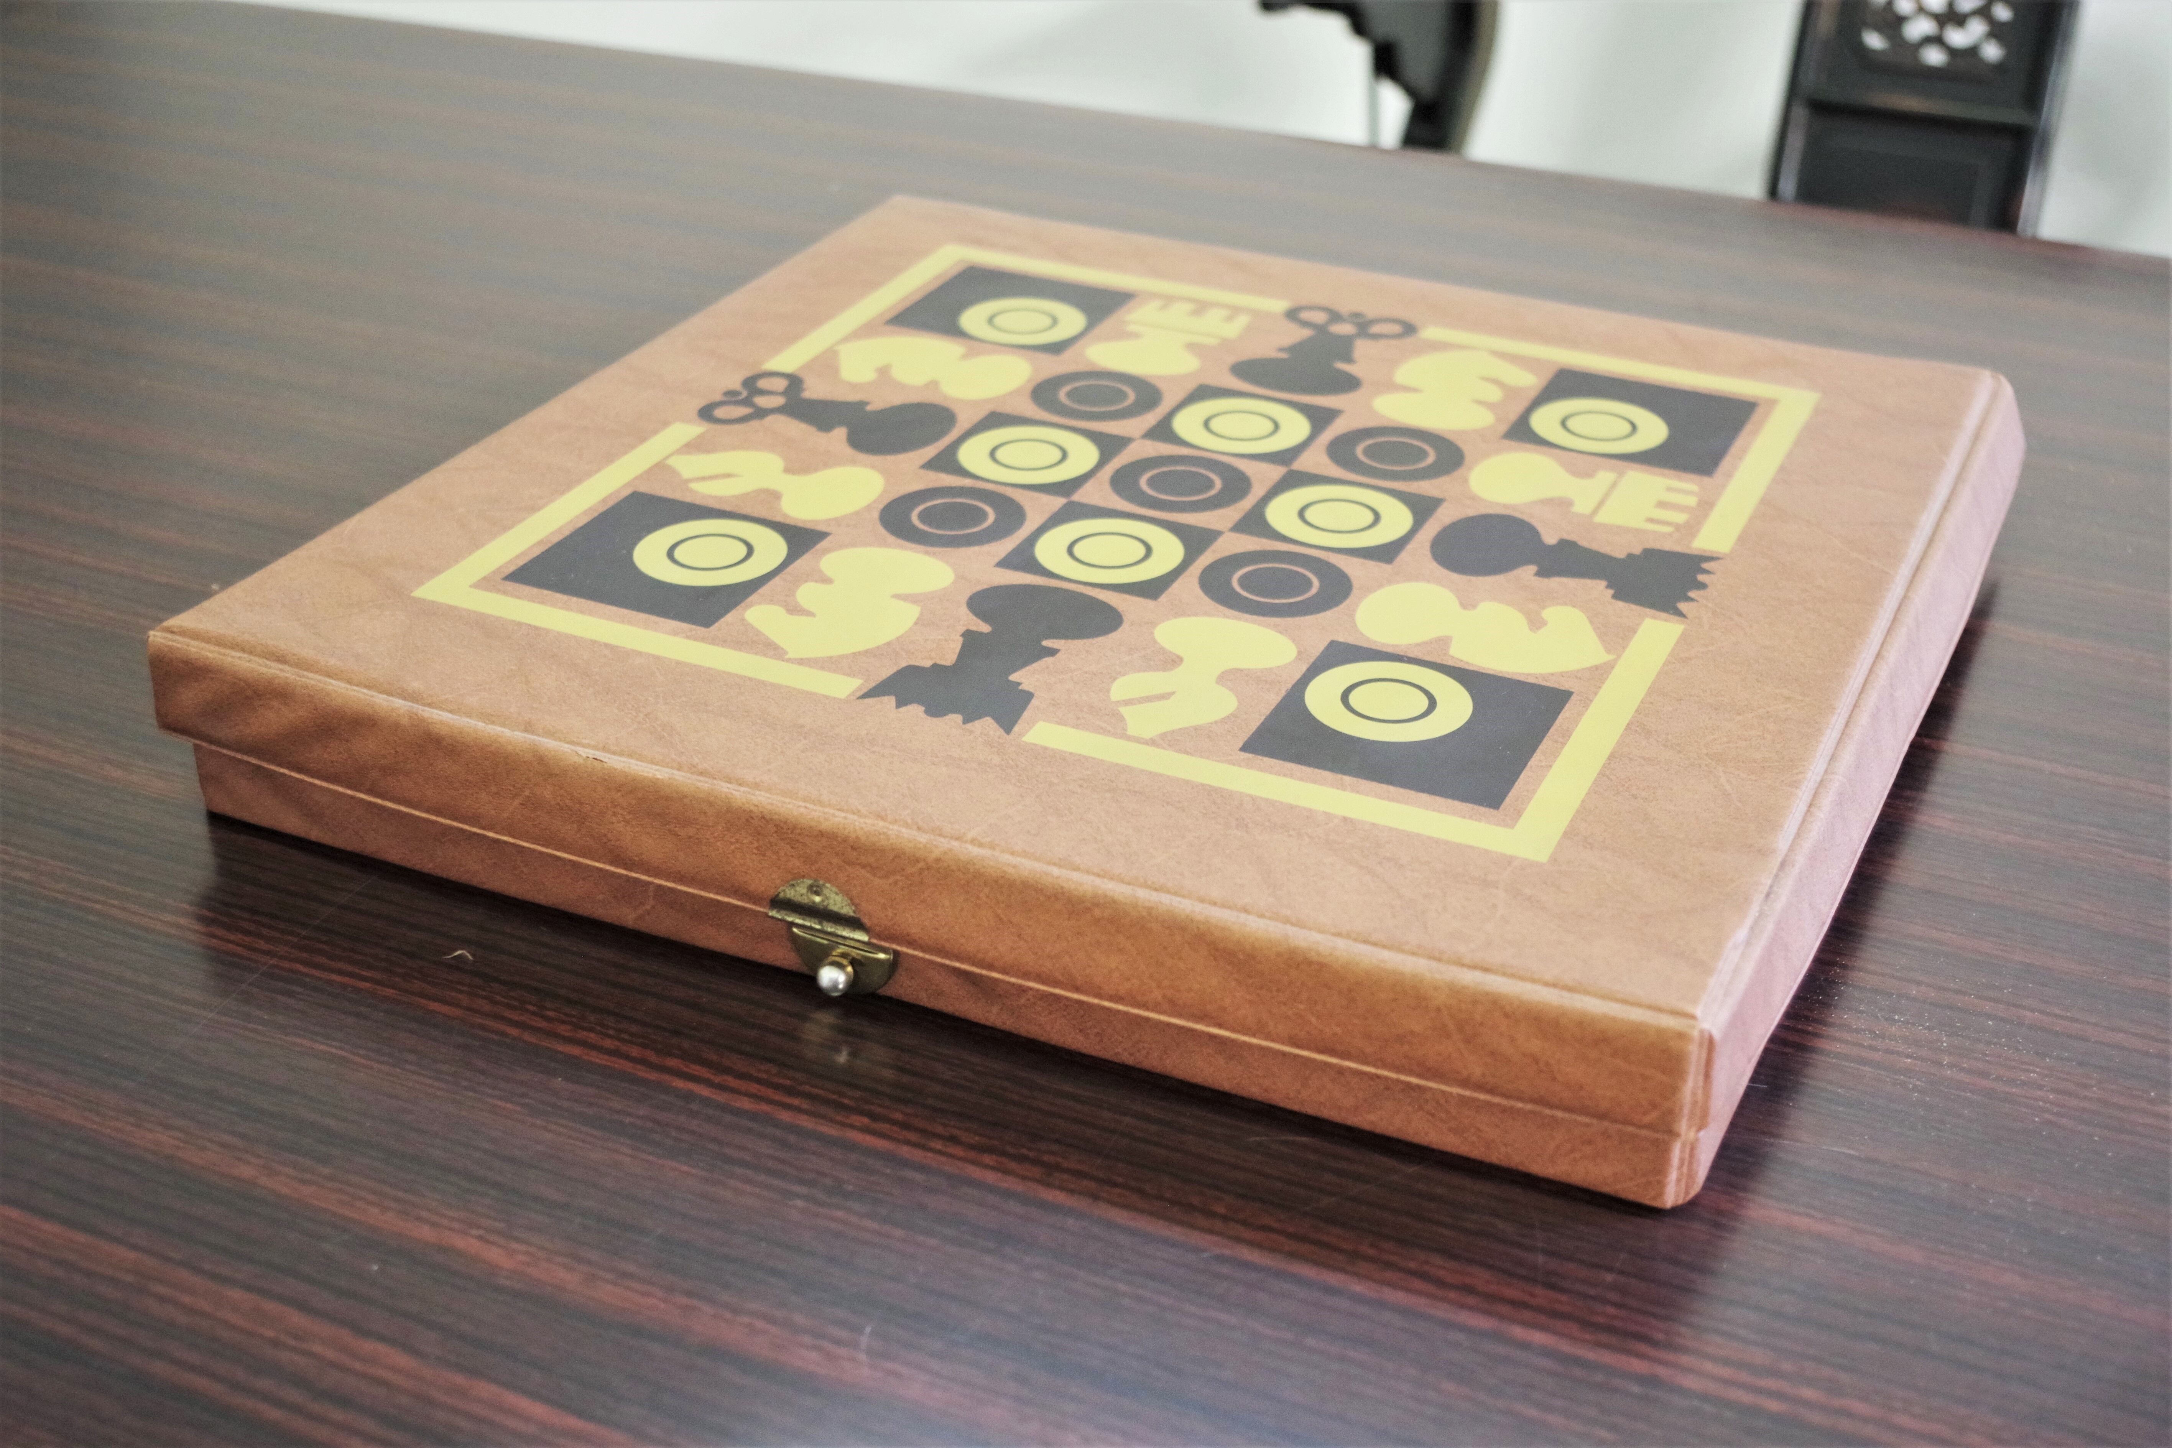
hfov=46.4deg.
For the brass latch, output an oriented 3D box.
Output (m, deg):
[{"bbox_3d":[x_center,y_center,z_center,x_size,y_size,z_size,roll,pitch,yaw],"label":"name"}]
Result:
[{"bbox_3d":[-0.054,0.046,0.516,0.030,0.025,0.012,13,32,21],"label":"brass latch"}]

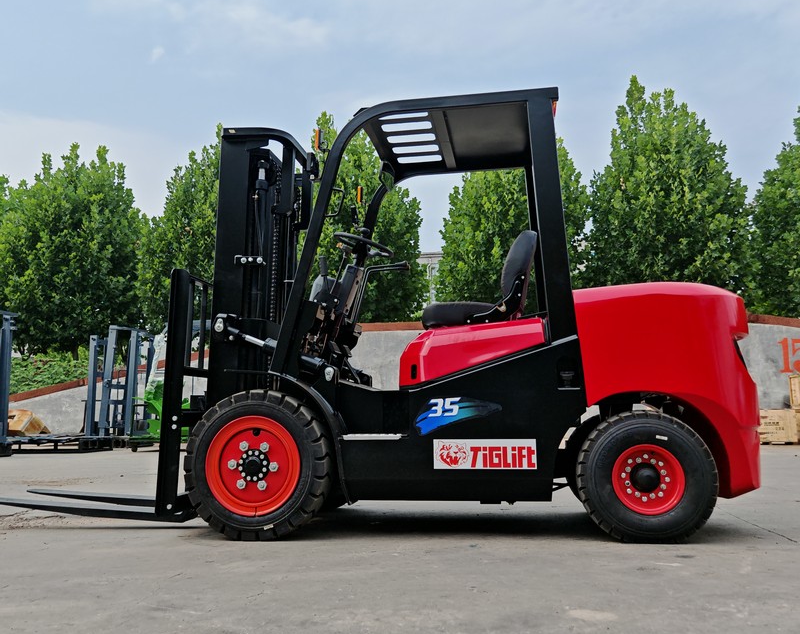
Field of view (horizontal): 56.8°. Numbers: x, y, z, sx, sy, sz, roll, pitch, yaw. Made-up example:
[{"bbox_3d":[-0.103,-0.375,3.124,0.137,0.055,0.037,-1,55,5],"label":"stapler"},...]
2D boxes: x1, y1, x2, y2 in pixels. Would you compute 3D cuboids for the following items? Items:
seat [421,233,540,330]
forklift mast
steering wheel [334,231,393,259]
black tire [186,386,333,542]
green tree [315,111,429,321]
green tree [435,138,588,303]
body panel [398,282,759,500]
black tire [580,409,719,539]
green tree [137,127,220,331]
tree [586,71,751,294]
[{"bbox_3d":[0.429,-0.152,3.931,0.580,0.500,0.500,-2,-8,9],"label":"seat"},{"bbox_3d":[-0.755,0.018,4.095,0.320,1.980,0.720,0,-8,9],"label":"forklift mast"},{"bbox_3d":[-0.196,-0.391,4.063,0.365,0.070,0.365,22,-4,2],"label":"steering wheel"},{"bbox_3d":[-0.658,0.686,3.472,0.690,0.688,0.225,-2,-8,9],"label":"black tire"},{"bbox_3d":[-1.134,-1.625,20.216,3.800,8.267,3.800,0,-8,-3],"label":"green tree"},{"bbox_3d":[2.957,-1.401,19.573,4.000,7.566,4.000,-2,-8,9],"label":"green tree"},{"bbox_3d":[0.859,0.379,3.791,1.640,0.970,1.120,-2,-8,9],"label":"body panel"},{"bbox_3d":[1.075,0.695,3.238,0.575,0.572,0.180,-2,-8,9],"label":"black tire"},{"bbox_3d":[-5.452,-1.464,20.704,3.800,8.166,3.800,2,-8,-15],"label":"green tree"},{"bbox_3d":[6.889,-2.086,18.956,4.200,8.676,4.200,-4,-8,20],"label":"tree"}]

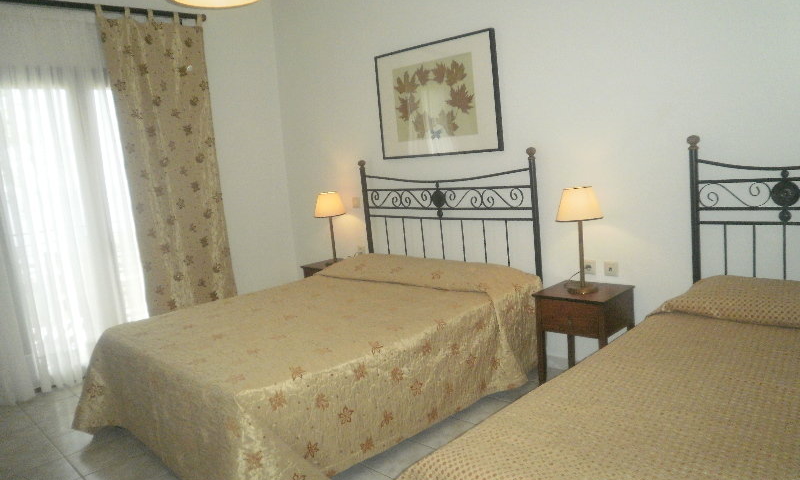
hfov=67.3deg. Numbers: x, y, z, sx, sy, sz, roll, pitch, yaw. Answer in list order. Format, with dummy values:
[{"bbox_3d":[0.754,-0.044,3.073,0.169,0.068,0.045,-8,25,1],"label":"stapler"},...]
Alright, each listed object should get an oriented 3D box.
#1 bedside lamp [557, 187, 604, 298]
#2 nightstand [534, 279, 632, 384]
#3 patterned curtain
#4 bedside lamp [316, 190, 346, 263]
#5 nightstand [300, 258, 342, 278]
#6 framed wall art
[{"bbox_3d":[1.040,-0.001,3.452,0.270,0.587,0.270,-12,11,-42],"label":"bedside lamp"},{"bbox_3d":[1.082,0.599,3.490,0.400,0.615,0.420,-12,11,-42],"label":"nightstand"},{"bbox_3d":[-1.839,-0.467,4.962,0.840,2.725,0.110,-12,11,-42],"label":"patterned curtain"},{"bbox_3d":[-0.586,-0.103,5.153,0.270,0.590,0.270,-5,8,1],"label":"bedside lamp"},{"bbox_3d":[-0.525,0.499,5.165,0.400,0.615,0.420,-12,11,-42],"label":"nightstand"},{"bbox_3d":[0.245,-0.999,4.313,0.035,0.776,1.147,-12,11,-42],"label":"framed wall art"}]

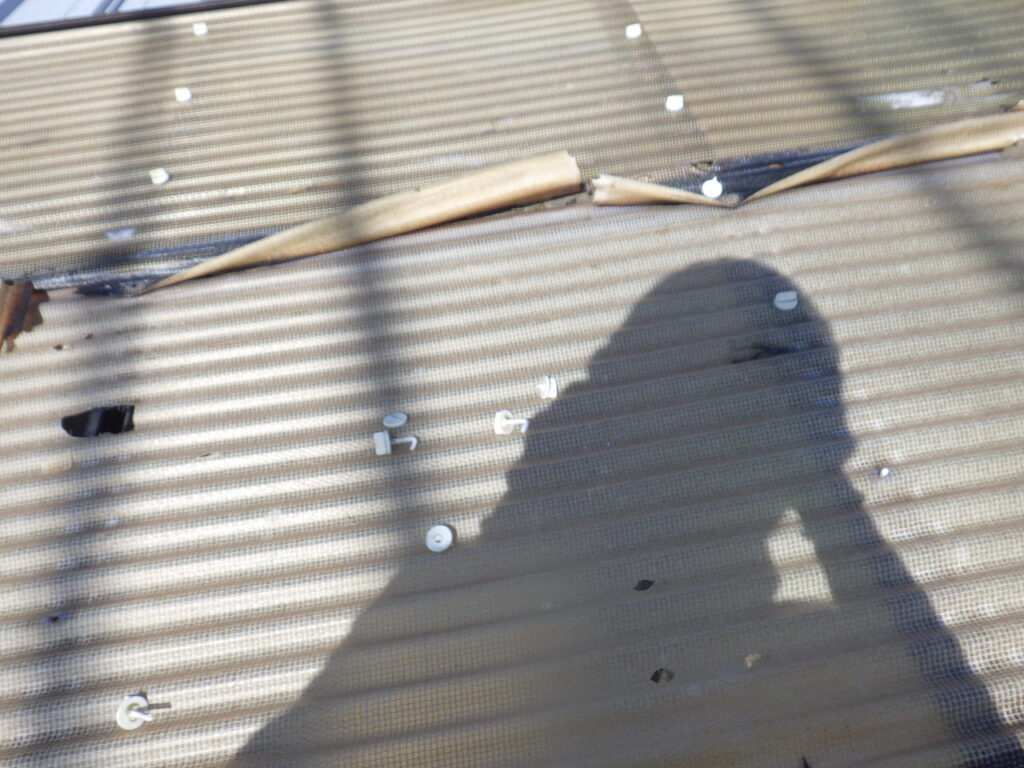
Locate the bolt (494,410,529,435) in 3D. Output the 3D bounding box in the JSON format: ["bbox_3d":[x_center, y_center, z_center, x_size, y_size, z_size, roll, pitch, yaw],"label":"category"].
[{"bbox_3d":[0.000,0.031,0.663,0.030,0.018,0.018,-11,51,27],"label":"bolt"}]

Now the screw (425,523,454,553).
[{"bbox_3d":[-0.052,0.112,0.599,0.020,0.010,0.020,1,73,-3],"label":"screw"}]

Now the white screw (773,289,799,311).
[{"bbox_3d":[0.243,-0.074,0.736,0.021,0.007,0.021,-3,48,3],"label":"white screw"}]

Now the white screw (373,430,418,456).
[{"bbox_3d":[-0.093,0.047,0.661,0.035,0.018,0.018,-6,47,-8],"label":"white screw"}]

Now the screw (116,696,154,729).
[{"bbox_3d":[-0.237,0.208,0.521,0.032,0.020,0.020,-18,55,46],"label":"screw"}]

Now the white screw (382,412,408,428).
[{"bbox_3d":[-0.096,0.030,0.683,0.019,0.005,0.019,-9,30,-3],"label":"white screw"}]

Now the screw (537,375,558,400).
[{"bbox_3d":[0.029,0.003,0.687,0.015,0.019,0.019,-9,49,-20],"label":"screw"}]

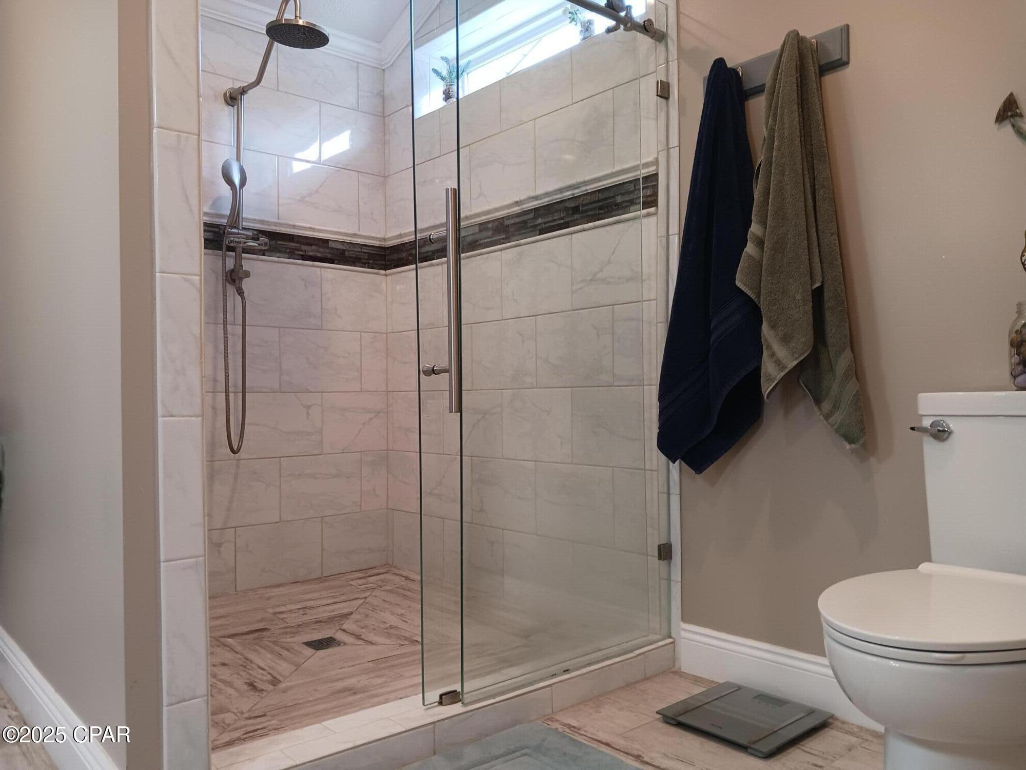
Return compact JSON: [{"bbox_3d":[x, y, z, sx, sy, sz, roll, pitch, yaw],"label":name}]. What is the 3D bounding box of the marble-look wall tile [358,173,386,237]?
[{"bbox_3d":[-0.607,-0.776,3.447,0.136,0.255,0.010,0,-1,-42],"label":"marble-look wall tile"}]

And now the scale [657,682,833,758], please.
[{"bbox_3d":[0.566,0.807,1.946,0.309,0.023,0.301,0,-1,-42],"label":"scale"}]

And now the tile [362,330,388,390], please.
[{"bbox_3d":[-0.598,-0.097,3.427,0.131,0.251,0.010,0,-1,-41],"label":"tile"}]

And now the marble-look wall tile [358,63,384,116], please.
[{"bbox_3d":[-0.610,-1.265,3.445,0.131,0.218,0.010,0,-1,-41],"label":"marble-look wall tile"}]

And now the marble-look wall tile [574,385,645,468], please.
[{"bbox_3d":[0.314,0.132,2.512,0.010,0.251,0.338,0,-1,-42],"label":"marble-look wall tile"}]

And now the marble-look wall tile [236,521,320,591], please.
[{"bbox_3d":[-0.912,0.656,3.139,0.355,0.236,0.010,0,-1,-42],"label":"marble-look wall tile"}]

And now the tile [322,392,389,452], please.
[{"bbox_3d":[-0.665,0.157,3.371,0.315,0.251,0.010,0,-1,-42],"label":"tile"}]

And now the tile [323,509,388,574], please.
[{"bbox_3d":[-0.660,0.657,3.362,0.314,0.234,0.010,0,-1,-42],"label":"tile"}]

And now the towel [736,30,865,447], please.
[{"bbox_3d":[0.693,-0.360,1.950,0.160,1.014,0.262,0,-1,-42],"label":"towel"}]

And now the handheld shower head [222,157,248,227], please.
[{"bbox_3d":[-1.017,-0.699,2.913,0.092,0.247,0.075,0,-1,-41],"label":"handheld shower head"}]

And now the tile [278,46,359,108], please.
[{"bbox_3d":[-0.794,-1.265,3.283,0.357,0.218,0.010,0,-1,-41],"label":"tile"}]

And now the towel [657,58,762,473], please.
[{"bbox_3d":[0.522,-0.310,2.143,0.160,1.104,0.250,0,-1,-42],"label":"towel"}]

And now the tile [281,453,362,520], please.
[{"bbox_3d":[-0.779,0.410,3.263,0.356,0.251,0.010,0,-1,-42],"label":"tile"}]

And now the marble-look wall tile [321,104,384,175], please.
[{"bbox_3d":[-0.675,-1.029,3.382,0.311,0.251,0.010,0,-1,-41],"label":"marble-look wall tile"}]

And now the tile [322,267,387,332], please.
[{"bbox_3d":[-0.668,-0.347,3.371,0.311,0.245,0.010,0,-1,-41],"label":"tile"}]

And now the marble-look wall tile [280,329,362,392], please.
[{"bbox_3d":[-0.783,-0.097,3.264,0.357,0.251,0.010,0,-1,-41],"label":"marble-look wall tile"}]

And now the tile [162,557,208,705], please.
[{"bbox_3d":[-0.592,0.440,1.440,0.076,0.250,0.010,0,-1,-42],"label":"tile"}]

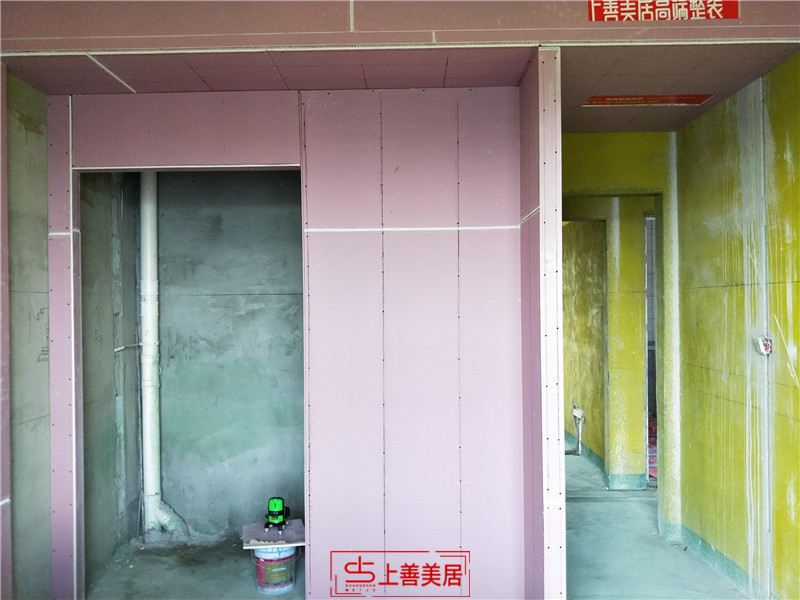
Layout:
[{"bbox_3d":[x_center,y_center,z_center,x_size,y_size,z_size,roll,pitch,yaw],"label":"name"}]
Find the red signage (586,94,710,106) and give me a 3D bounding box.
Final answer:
[{"bbox_3d":[1.308,-1.046,3.059,0.639,0.015,0.176,-1,-1,1],"label":"red signage"}]

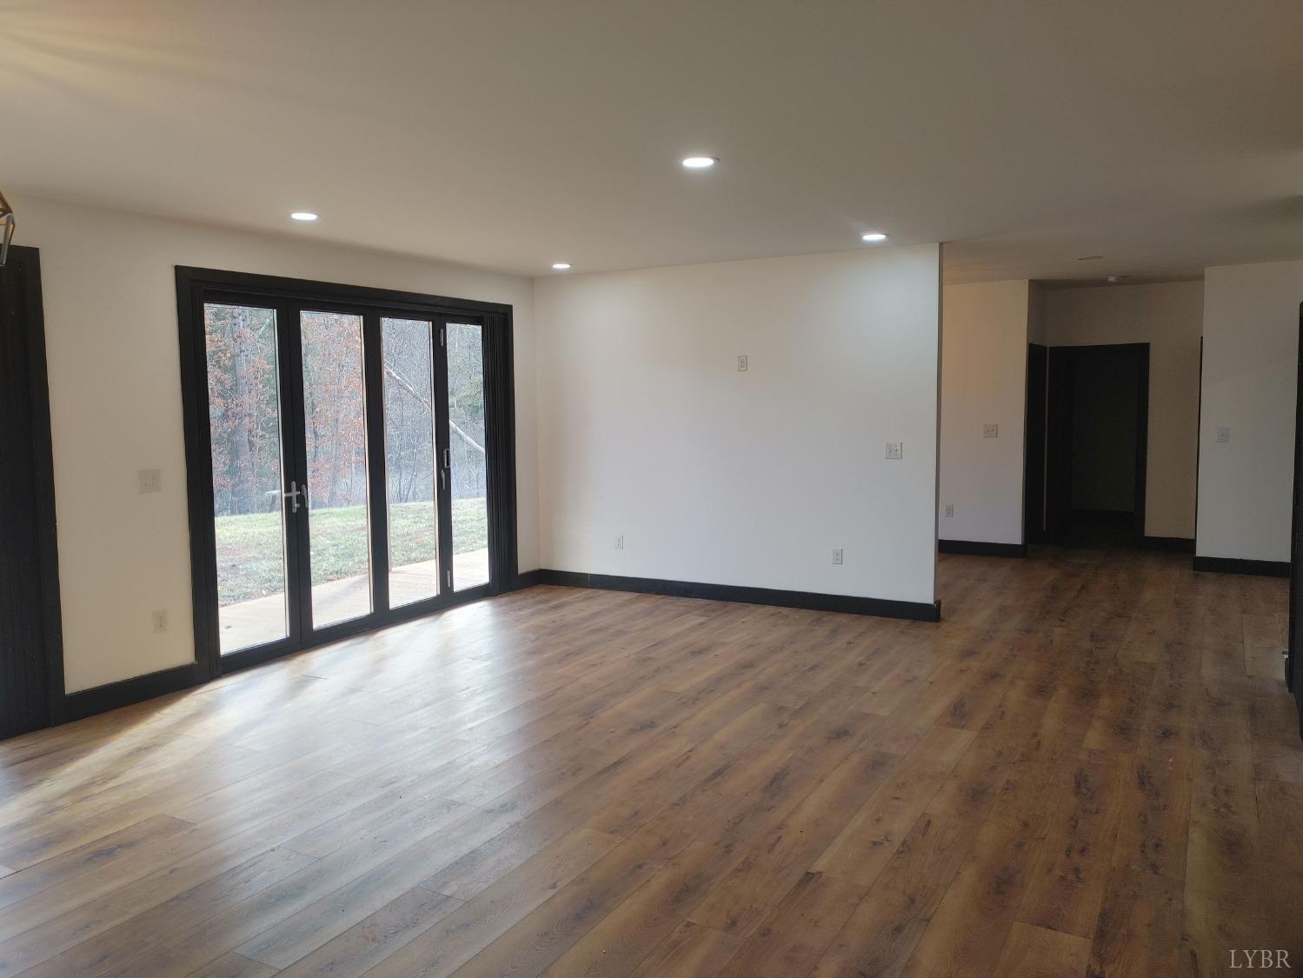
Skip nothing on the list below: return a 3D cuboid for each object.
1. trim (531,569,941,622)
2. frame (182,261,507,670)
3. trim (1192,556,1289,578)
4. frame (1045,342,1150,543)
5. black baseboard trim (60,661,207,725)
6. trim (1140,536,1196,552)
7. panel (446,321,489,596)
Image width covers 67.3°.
[{"bbox_3d":[0.529,0.855,8.043,3.600,0.136,0.020,2,6,29],"label":"trim"},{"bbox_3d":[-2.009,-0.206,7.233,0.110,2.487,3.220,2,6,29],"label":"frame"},{"bbox_3d":[5.309,0.707,8.776,0.780,0.136,0.020,2,6,29],"label":"trim"},{"bbox_3d":[4.727,-0.445,10.387,0.965,2.137,0.110,2,6,29],"label":"frame"},{"bbox_3d":[-2.937,1.149,5.582,0.020,0.136,0.800,2,6,29],"label":"black baseboard trim"},{"bbox_3d":[5.342,0.579,10.095,0.465,0.136,0.020,2,6,29],"label":"trim"},{"bbox_3d":[-1.516,-0.265,8.228,0.025,2.200,0.500,2,6,29],"label":"panel"}]

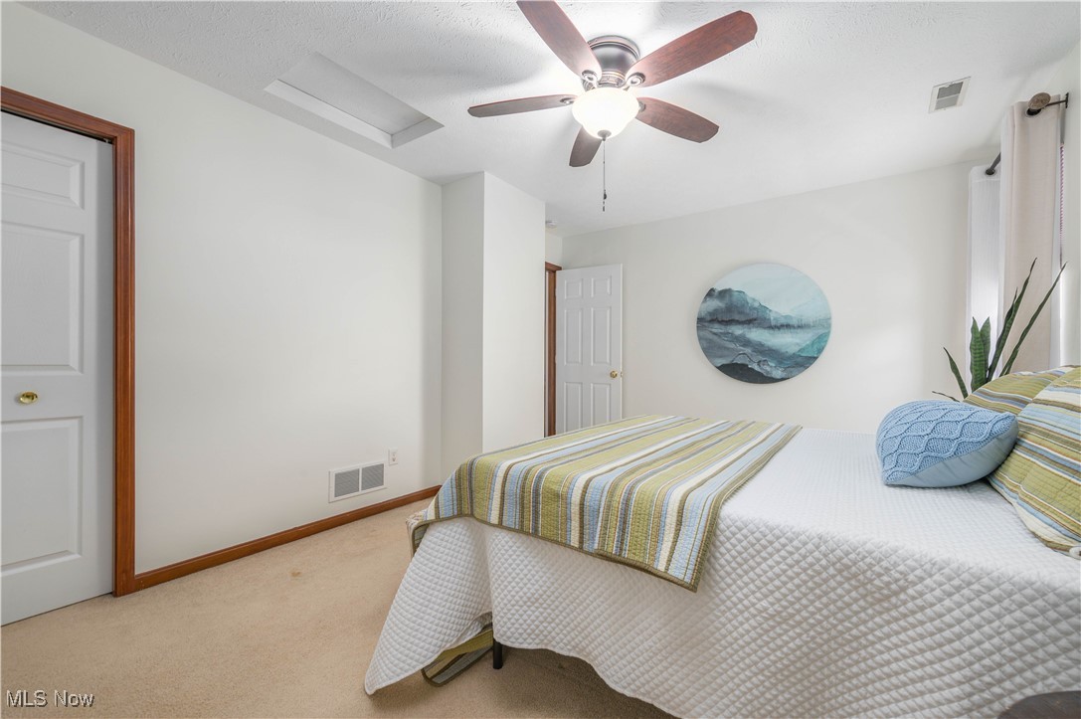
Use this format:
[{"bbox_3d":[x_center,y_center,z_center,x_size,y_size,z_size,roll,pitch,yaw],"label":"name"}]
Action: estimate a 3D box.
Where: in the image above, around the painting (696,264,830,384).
[{"bbox_3d":[1.887,-0.306,3.627,1.030,1.030,0.035,1,0,36],"label":"painting"}]

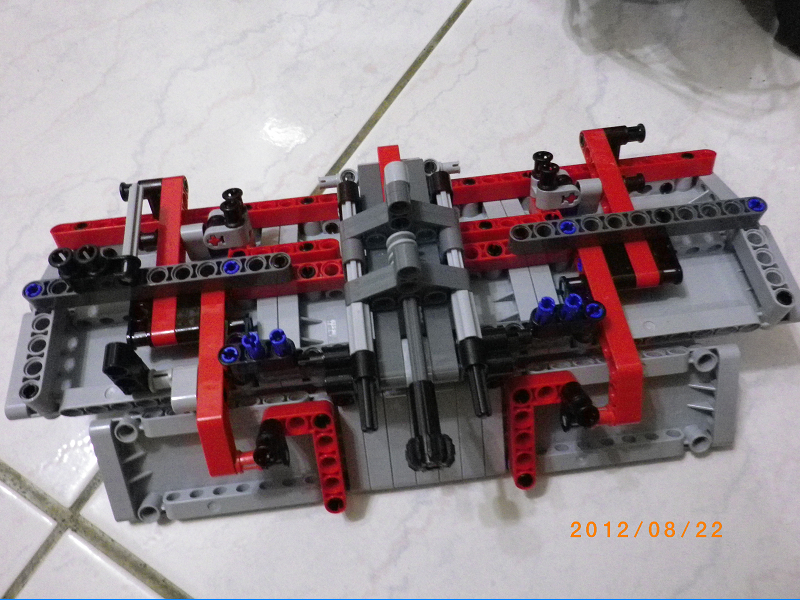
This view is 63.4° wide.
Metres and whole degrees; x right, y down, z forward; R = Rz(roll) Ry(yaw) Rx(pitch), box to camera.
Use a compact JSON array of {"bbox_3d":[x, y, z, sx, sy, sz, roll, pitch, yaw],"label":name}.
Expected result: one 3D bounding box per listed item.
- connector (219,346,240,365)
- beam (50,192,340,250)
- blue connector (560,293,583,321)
[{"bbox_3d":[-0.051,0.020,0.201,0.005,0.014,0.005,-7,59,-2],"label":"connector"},{"bbox_3d":[-0.076,-0.031,0.255,0.119,0.008,0.007,-7,38,-2],"label":"beam"},{"bbox_3d":[0.052,0.005,0.200,0.006,0.019,0.006,-7,58,-2],"label":"blue connector"}]

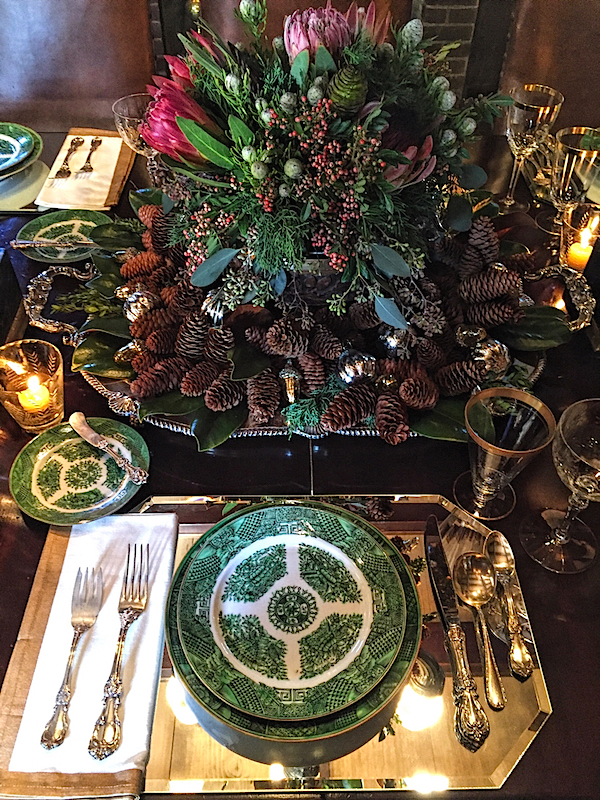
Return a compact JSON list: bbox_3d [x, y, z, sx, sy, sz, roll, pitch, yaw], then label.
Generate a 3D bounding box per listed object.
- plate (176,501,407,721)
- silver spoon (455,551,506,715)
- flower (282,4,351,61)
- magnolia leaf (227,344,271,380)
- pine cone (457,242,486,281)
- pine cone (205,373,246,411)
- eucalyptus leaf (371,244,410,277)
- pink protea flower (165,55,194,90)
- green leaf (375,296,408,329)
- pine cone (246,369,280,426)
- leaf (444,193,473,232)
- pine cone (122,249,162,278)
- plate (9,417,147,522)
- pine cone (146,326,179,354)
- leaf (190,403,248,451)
[{"bbox_3d":[-0.007,0.198,0.646,0.217,0.022,0.217,0,47,0],"label":"plate"},{"bbox_3d":[0.176,0.211,0.633,0.043,0.025,0.152,1,46,0],"label":"silver spoon"},{"bbox_3d":[0.020,-0.382,0.707,0.072,0.074,0.072,0,43,0],"label":"flower"},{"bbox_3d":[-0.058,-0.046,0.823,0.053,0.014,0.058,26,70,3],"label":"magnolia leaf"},{"bbox_3d":[0.242,-0.198,0.951,0.038,0.038,0.066,12,69,10],"label":"pine cone"},{"bbox_3d":[-0.088,-0.010,0.795,0.038,0.038,0.064,27,44,23],"label":"pine cone"},{"bbox_3d":[0.120,-0.185,0.891,0.068,0.012,0.034,39,97,3],"label":"eucalyptus leaf"},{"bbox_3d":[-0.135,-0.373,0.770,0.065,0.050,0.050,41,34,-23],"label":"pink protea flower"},{"bbox_3d":[0.112,-0.106,0.820,0.062,0.010,0.026,43,92,7],"label":"green leaf"},{"bbox_3d":[-0.043,-0.004,0.792,0.040,0.040,0.074,2,54,2],"label":"pine cone"},{"bbox_3d":[0.224,-0.267,0.953,0.042,0.058,0.012,7,14,6],"label":"leaf"},{"bbox_3d":[-0.233,-0.201,0.988,0.071,0.037,0.037,-31,54,-20],"label":"pine cone"},{"bbox_3d":[-0.246,0.081,0.759,0.153,0.021,0.153,2,46,-2],"label":"plate"},{"bbox_3d":[-0.168,-0.075,0.844,0.062,0.036,0.036,-16,49,-18],"label":"pine cone"},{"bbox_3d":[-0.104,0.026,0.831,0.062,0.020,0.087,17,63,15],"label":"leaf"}]

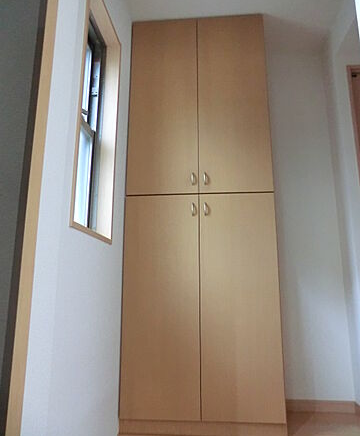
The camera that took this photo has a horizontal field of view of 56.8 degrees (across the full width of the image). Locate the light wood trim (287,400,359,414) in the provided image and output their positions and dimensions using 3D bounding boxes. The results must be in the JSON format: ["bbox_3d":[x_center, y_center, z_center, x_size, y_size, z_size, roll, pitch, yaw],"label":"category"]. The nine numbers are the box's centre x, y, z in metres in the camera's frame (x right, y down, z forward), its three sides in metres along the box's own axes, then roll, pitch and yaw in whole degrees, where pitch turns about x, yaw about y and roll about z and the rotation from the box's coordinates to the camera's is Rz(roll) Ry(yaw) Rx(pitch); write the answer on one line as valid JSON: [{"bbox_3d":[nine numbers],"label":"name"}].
[{"bbox_3d":[0.804,1.112,1.967,0.445,0.062,0.015,-1,-11,4],"label":"light wood trim"}]

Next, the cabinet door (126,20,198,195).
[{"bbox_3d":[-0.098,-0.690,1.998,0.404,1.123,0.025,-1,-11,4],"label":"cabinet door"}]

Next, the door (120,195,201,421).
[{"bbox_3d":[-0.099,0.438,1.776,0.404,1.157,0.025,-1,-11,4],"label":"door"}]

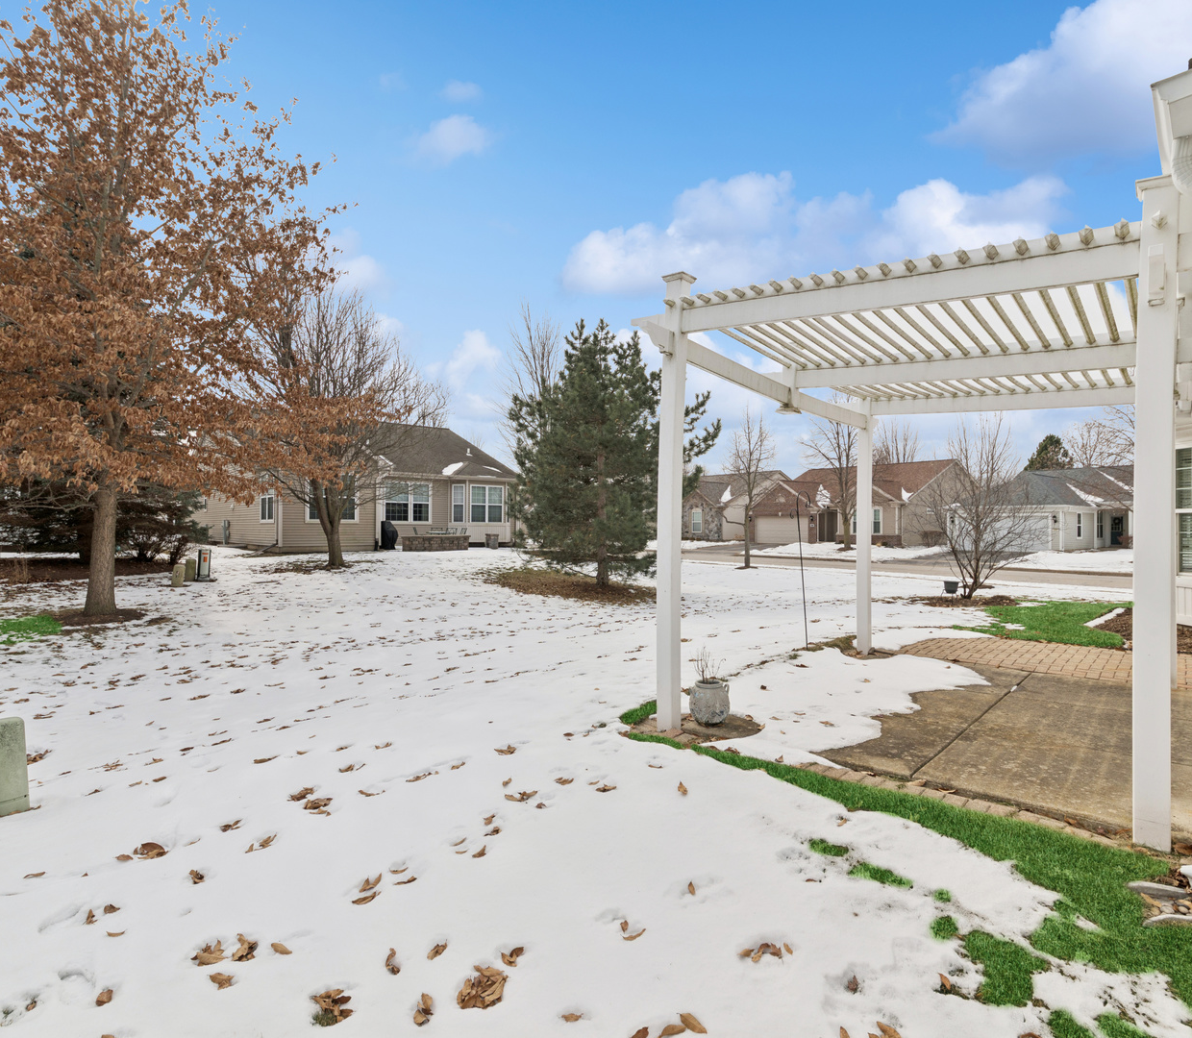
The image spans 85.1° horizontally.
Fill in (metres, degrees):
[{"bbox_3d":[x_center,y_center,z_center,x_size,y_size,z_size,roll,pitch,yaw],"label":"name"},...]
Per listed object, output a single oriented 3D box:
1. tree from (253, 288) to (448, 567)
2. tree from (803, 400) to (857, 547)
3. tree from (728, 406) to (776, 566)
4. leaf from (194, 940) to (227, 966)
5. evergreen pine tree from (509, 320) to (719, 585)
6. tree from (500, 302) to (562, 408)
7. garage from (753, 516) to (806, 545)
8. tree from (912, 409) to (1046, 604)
[{"bbox_3d":[-7.366,-2.733,19.300,5.800,8.300,5.600,0,-1,0],"label":"tree"},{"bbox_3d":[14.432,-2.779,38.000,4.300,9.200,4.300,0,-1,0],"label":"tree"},{"bbox_3d":[5.473,-1.048,22.800,1.700,5.700,1.700,0,-1,0],"label":"tree"},{"bbox_3d":[-1.150,1.294,1.935,0.100,0.040,0.075,0,-1,0],"label":"leaf"},{"bbox_3d":[0.289,-1.357,13.400,4.300,5.500,4.200,0,-1,0],"label":"evergreen pine tree"},{"bbox_3d":[-1.920,-2.996,22.500,4.000,8.800,4.000,0,-1,0],"label":"tree"},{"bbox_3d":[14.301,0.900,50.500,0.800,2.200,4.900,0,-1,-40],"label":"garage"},{"bbox_3d":[7.150,-0.240,12.200,2.250,3.550,2.200,0,-1,0],"label":"tree"}]

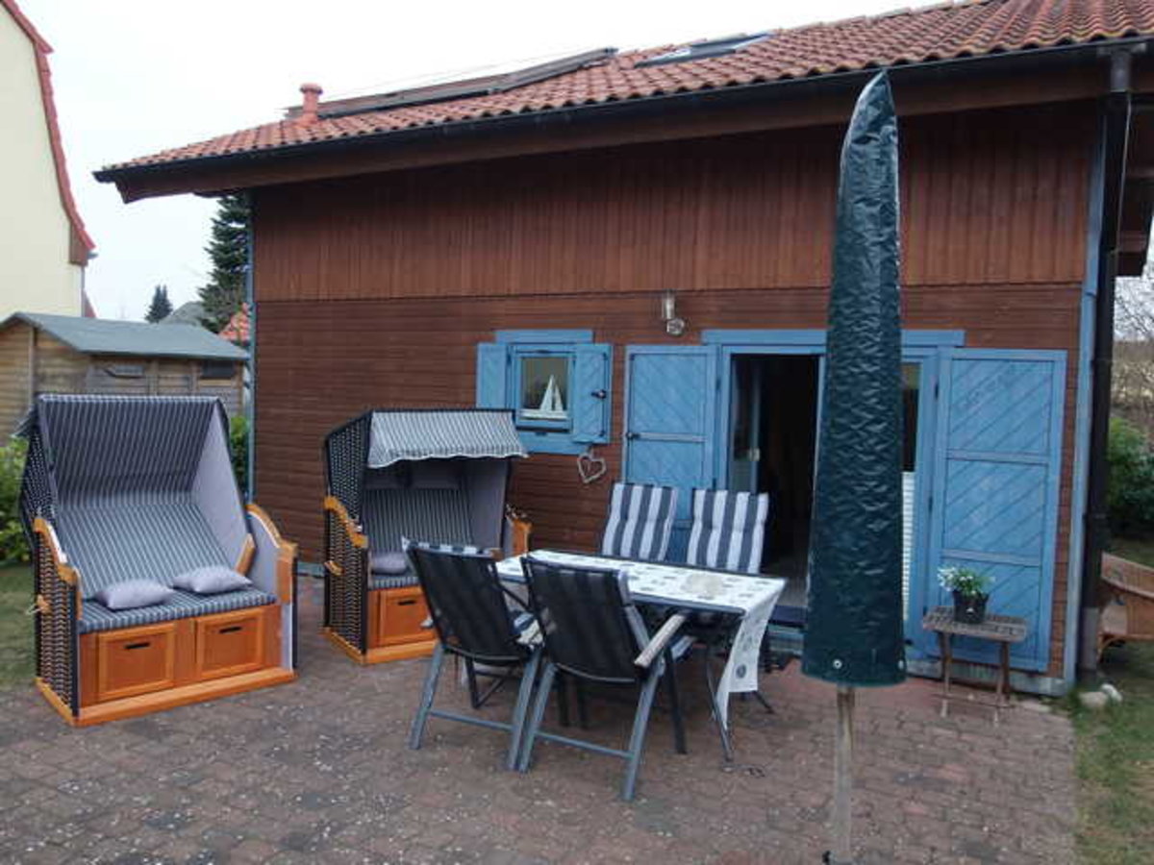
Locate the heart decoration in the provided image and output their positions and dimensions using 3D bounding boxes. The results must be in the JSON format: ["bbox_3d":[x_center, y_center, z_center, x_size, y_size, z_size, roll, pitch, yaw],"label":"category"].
[{"bbox_3d":[0.117,0.279,6.515,0.235,0.250,0.030,3,3,27],"label":"heart decoration"}]

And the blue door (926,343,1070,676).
[{"bbox_3d":[2.558,0.455,5.345,0.694,1.938,0.045,3,4,26],"label":"blue door"}]

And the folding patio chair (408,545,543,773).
[{"bbox_3d":[-0.443,1.022,4.280,0.590,1.030,0.770,3,3,24],"label":"folding patio chair"}]

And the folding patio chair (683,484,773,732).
[{"bbox_3d":[0.835,0.964,5.453,0.580,1.100,0.740,3,4,26],"label":"folding patio chair"}]

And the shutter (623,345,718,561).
[{"bbox_3d":[0.638,0.338,6.243,0.684,1.920,0.050,3,3,27],"label":"shutter"}]

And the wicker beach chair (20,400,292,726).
[{"bbox_3d":[-2.554,0.617,5.229,1.186,1.640,1.330,-2,4,-44],"label":"wicker beach chair"}]

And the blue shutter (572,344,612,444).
[{"bbox_3d":[0.108,-0.292,6.489,0.325,0.725,0.045,3,3,27],"label":"blue shutter"}]

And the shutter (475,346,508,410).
[{"bbox_3d":[-0.673,-0.336,6.924,0.288,0.731,0.040,3,4,26],"label":"shutter"}]

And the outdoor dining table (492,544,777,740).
[{"bbox_3d":[0.255,1.168,4.815,1.570,0.740,0.820,3,4,26],"label":"outdoor dining table"}]

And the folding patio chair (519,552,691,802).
[{"bbox_3d":[0.111,1.051,4.024,0.590,1.030,0.770,3,3,28],"label":"folding patio chair"}]

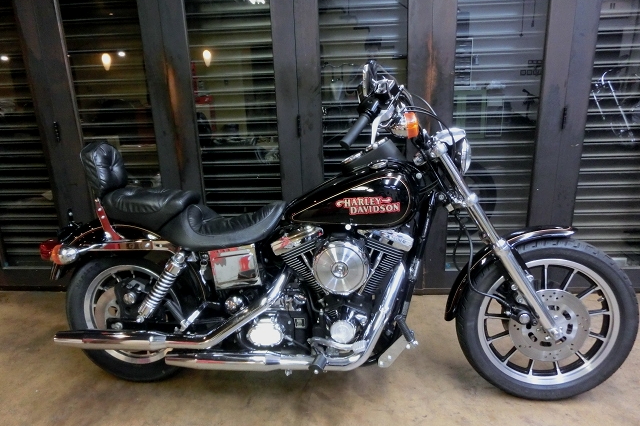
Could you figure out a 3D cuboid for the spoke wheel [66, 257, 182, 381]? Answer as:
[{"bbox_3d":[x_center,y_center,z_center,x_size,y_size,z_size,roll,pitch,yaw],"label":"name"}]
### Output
[{"bbox_3d":[-0.790,0.427,1.926,0.640,0.640,0.134,0,9,6],"label":"spoke wheel"}]

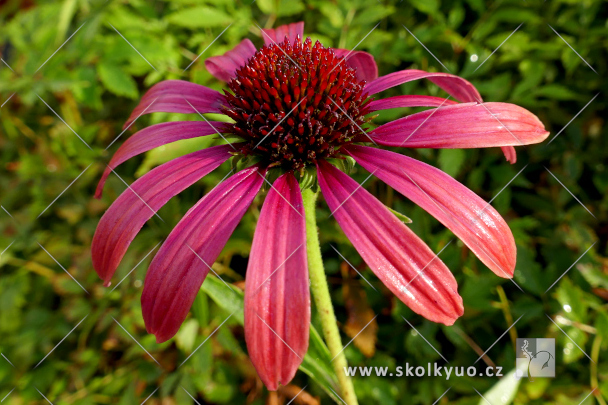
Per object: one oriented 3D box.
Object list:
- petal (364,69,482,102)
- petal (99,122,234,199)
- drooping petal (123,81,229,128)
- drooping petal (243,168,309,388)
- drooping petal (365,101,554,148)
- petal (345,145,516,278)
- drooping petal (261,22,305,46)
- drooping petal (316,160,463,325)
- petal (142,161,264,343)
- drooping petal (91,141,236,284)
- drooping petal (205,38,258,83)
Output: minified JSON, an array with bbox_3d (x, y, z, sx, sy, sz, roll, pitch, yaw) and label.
[{"bbox_3d":[0.038,-0.035,0.129,0.045,0.007,0.011,-2,54,-25],"label":"petal"},{"bbox_3d":[-0.044,-0.014,0.125,0.053,0.009,0.011,-23,54,20],"label":"petal"},{"bbox_3d":[-0.042,-0.029,0.131,0.045,0.008,0.012,-5,54,29],"label":"drooping petal"},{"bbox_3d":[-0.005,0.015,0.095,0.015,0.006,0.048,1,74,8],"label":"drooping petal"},{"bbox_3d":[0.040,-0.018,0.108,0.046,0.006,0.013,-1,46,1],"label":"drooping petal"},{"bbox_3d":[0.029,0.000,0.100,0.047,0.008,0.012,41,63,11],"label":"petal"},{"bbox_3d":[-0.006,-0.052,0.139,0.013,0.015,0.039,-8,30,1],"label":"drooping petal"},{"bbox_3d":[0.017,0.008,0.093,0.014,0.006,0.046,-30,69,-31],"label":"drooping petal"},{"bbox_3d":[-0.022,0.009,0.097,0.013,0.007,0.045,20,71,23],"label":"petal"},{"bbox_3d":[-0.038,0.001,0.110,0.052,0.009,0.014,-45,60,7],"label":"drooping petal"},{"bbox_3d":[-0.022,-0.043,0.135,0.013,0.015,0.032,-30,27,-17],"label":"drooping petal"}]

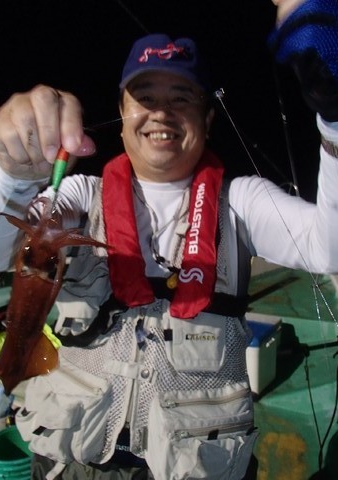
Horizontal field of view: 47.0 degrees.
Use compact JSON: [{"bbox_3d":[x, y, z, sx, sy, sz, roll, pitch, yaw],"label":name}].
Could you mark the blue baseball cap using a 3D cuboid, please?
[{"bbox_3d":[-0.006,-0.335,0.765,0.178,0.135,0.262,2,9,5],"label":"blue baseball cap"}]

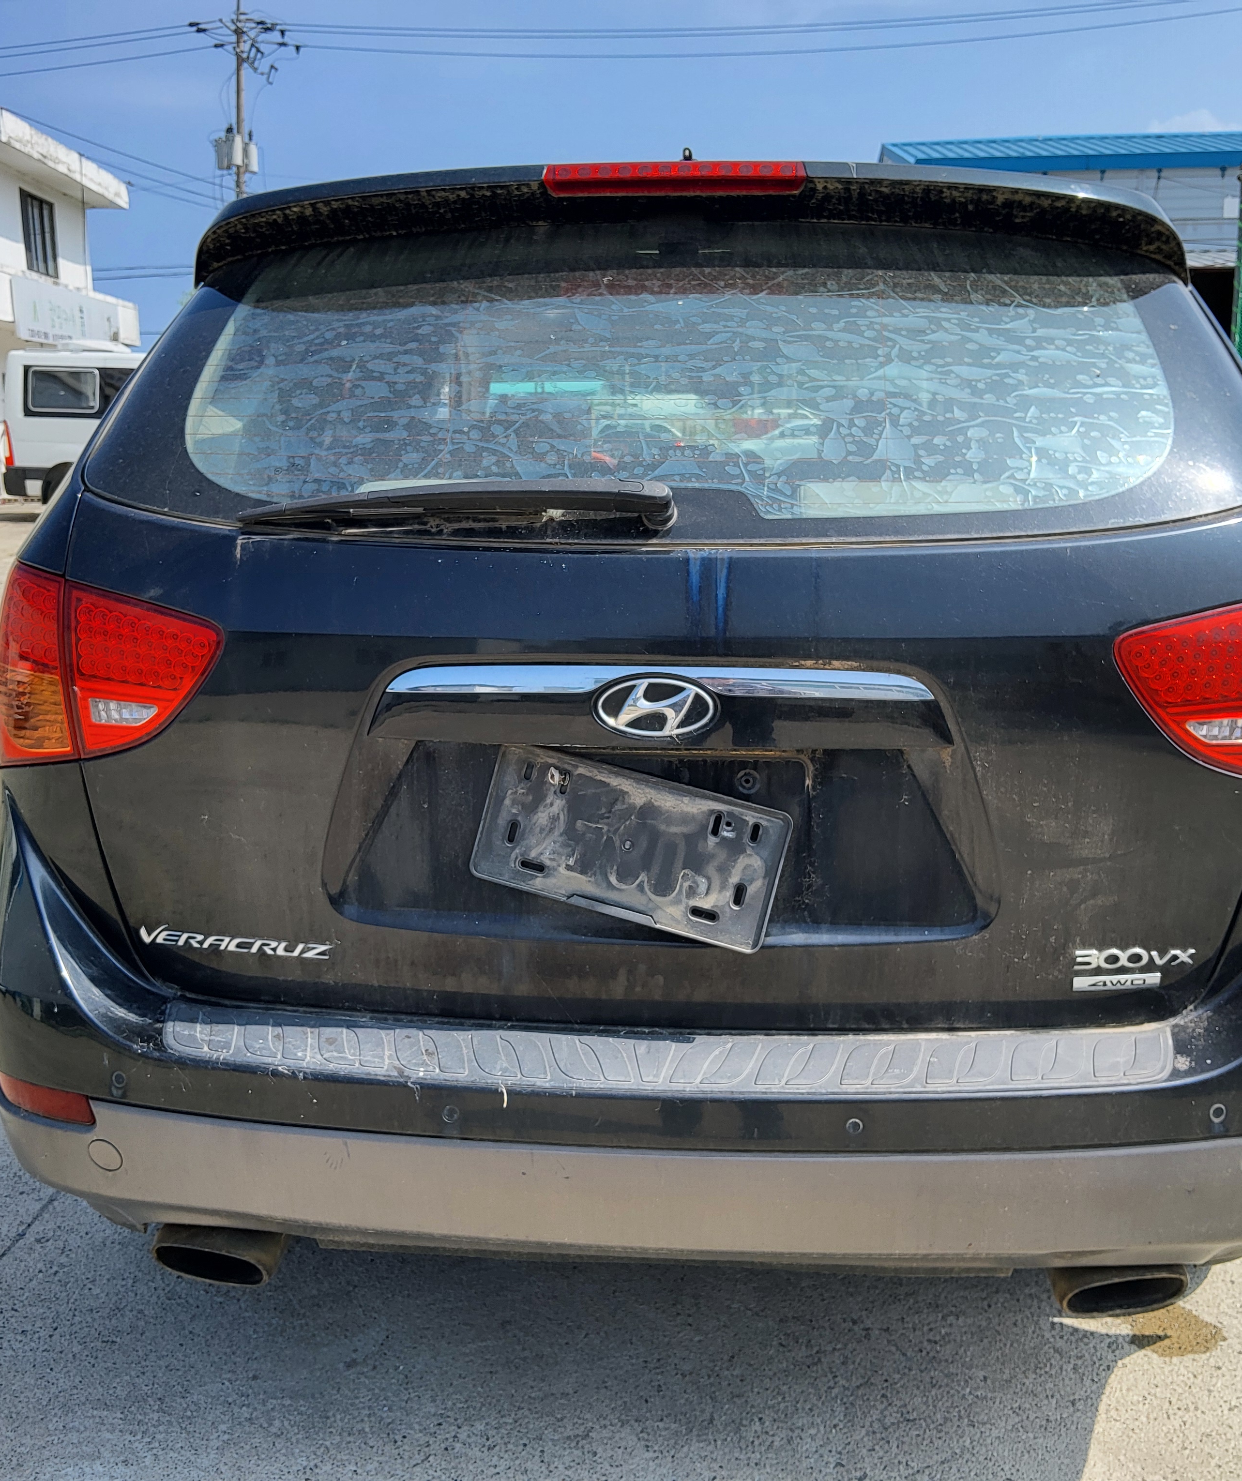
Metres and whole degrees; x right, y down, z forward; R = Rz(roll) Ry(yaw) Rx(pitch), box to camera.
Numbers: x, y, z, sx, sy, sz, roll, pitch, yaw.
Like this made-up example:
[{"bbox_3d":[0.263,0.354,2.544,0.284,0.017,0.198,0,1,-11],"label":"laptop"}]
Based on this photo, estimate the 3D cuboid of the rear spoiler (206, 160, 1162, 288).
[{"bbox_3d":[0.078,-0.643,1.869,1.265,0.145,0.290,0,12,3],"label":"rear spoiler"}]

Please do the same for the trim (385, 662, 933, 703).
[{"bbox_3d":[0.039,-0.065,1.665,0.625,0.042,0.050,0,12,3],"label":"trim"}]

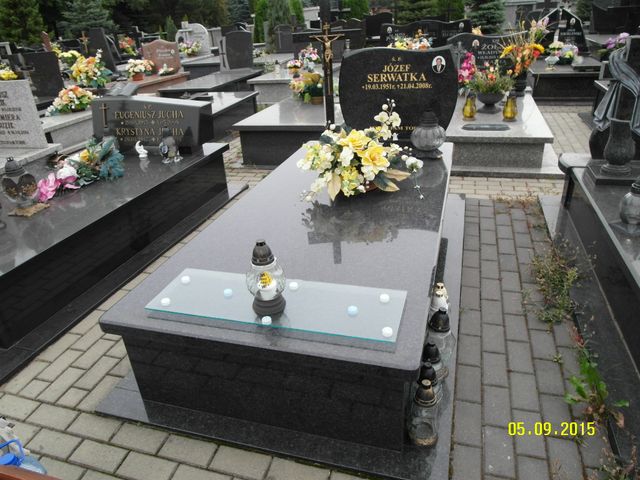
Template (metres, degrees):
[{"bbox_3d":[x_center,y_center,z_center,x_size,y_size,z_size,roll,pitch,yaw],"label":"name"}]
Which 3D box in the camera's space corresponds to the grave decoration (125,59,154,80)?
[{"bbox_3d":[-3.339,-3.177,8.288,0.480,0.370,0.430,5,28,17],"label":"grave decoration"}]

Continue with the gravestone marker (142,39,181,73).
[{"bbox_3d":[-3.323,-3.864,9.315,0.820,0.630,0.140,5,28,17],"label":"gravestone marker"}]

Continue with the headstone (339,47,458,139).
[{"bbox_3d":[0.546,-1.026,3.117,0.808,0.613,0.121,5,29,17],"label":"headstone"}]

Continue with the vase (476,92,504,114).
[{"bbox_3d":[1.756,-1.411,4.570,0.313,0.202,0.313,5,29,17],"label":"vase"}]

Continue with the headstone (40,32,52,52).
[{"bbox_3d":[-6.427,-4.514,10.651,0.220,0.880,0.130,5,28,17],"label":"headstone"}]

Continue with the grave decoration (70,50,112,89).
[{"bbox_3d":[-4.063,-3.023,7.890,0.660,0.620,0.520,5,29,17],"label":"grave decoration"}]

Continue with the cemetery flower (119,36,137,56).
[{"bbox_3d":[-6.302,-6.396,14.648,0.540,0.580,0.480,5,28,17],"label":"cemetery flower"}]

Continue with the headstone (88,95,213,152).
[{"bbox_3d":[-1.333,-0.915,3.473,0.960,0.410,0.230,5,28,17],"label":"headstone"}]

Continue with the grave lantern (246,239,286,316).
[{"bbox_3d":[-0.167,0.108,1.351,0.124,0.243,0.124,5,28,17],"label":"grave lantern"}]

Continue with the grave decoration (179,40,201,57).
[{"bbox_3d":[-3.656,-5.365,12.430,0.550,0.400,0.420,5,29,17],"label":"grave decoration"}]

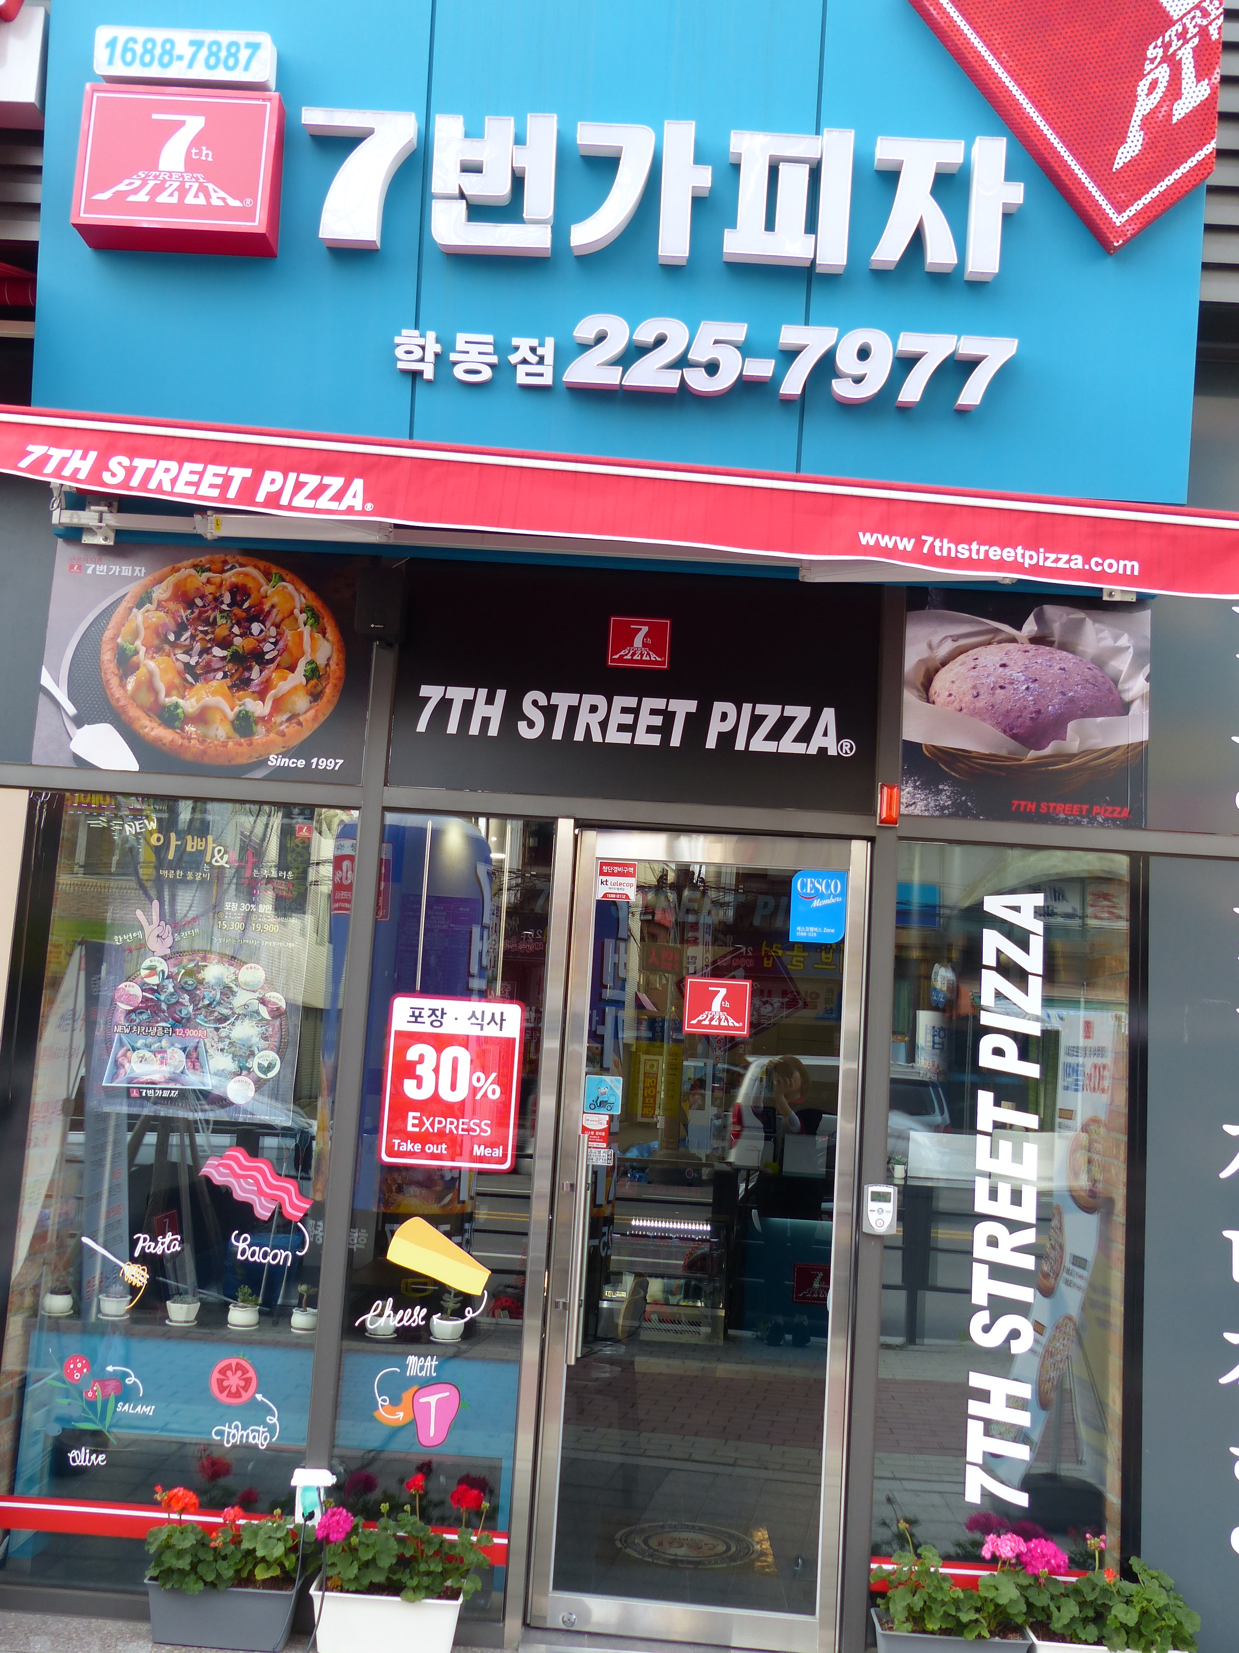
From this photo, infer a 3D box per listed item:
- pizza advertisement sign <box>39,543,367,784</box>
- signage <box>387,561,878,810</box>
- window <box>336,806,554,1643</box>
[{"bbox_3d":[-1.172,-0.481,4.486,0.940,0.683,0.030,3,-8,1],"label":"pizza advertisement sign"},{"bbox_3d":[0.049,-0.408,4.457,1.372,0.683,0.030,3,-8,1],"label":"signage"},{"bbox_3d":[-0.479,1.013,4.255,0.483,2.105,0.040,3,-8,1],"label":"window"}]

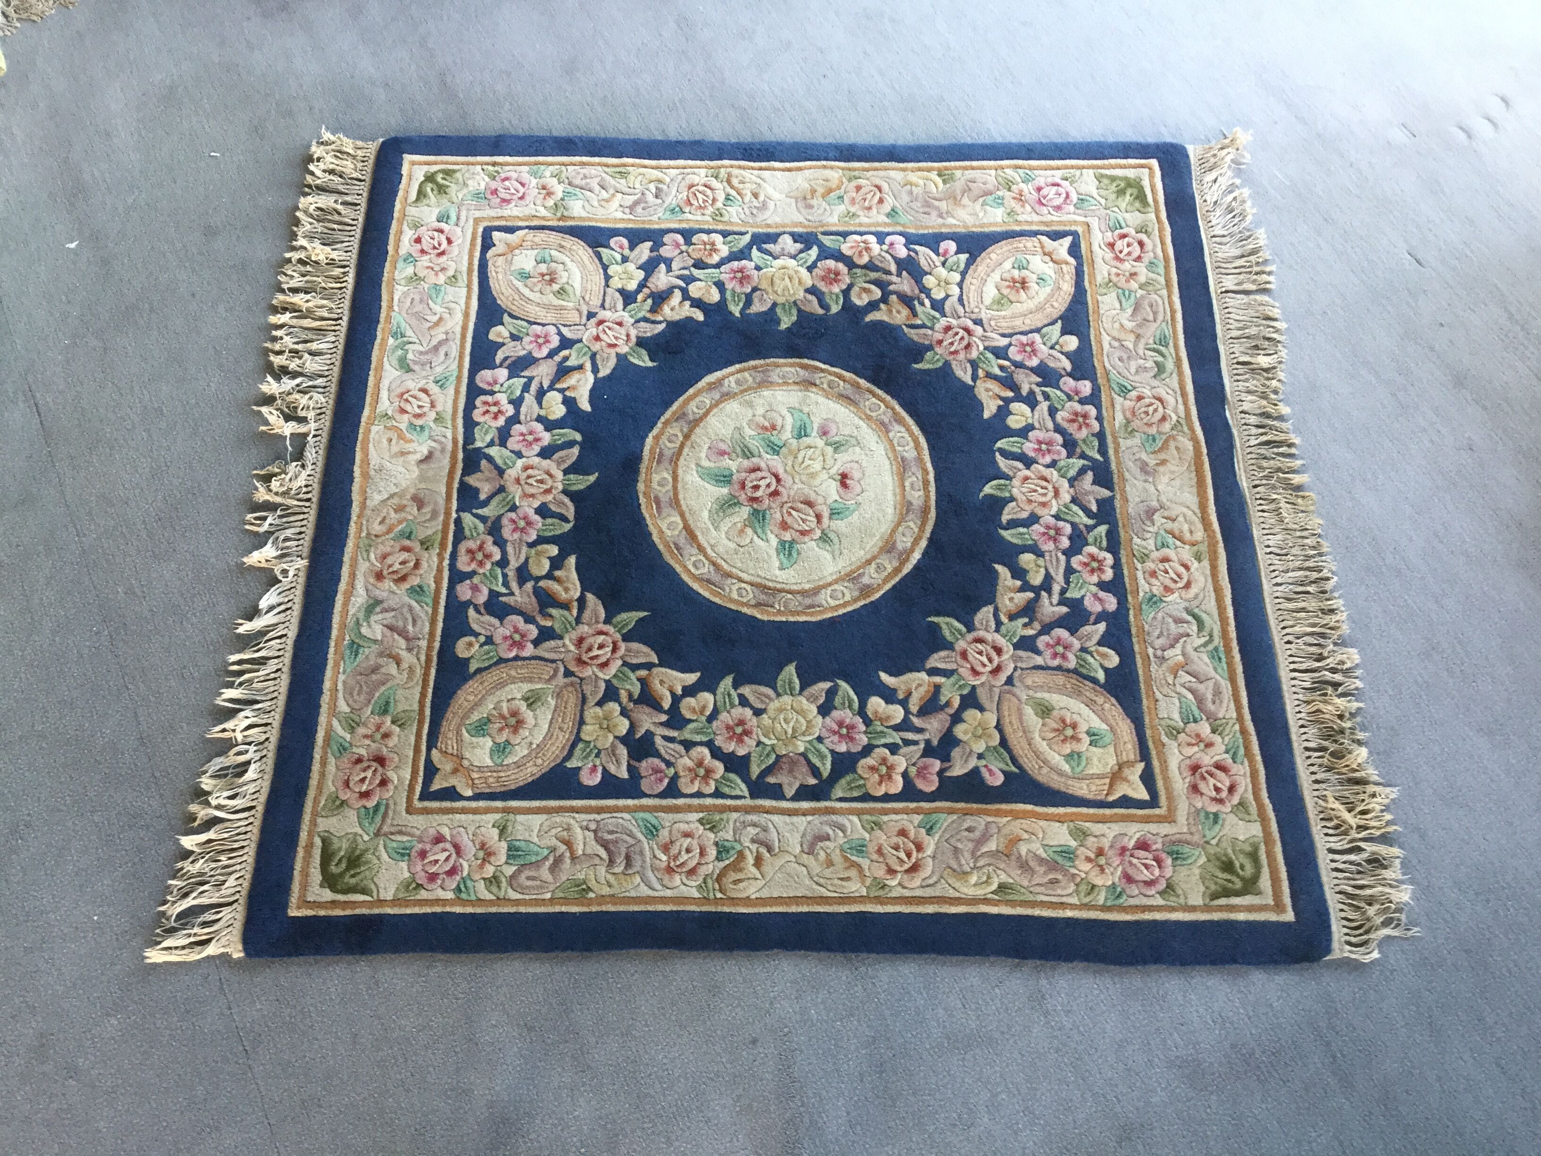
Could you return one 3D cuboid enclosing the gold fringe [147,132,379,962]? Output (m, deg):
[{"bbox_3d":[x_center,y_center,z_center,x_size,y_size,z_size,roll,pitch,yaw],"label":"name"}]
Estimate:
[{"bbox_3d":[-0.638,-0.128,1.791,0.110,0.025,1.223,0,63,-1],"label":"gold fringe"}]

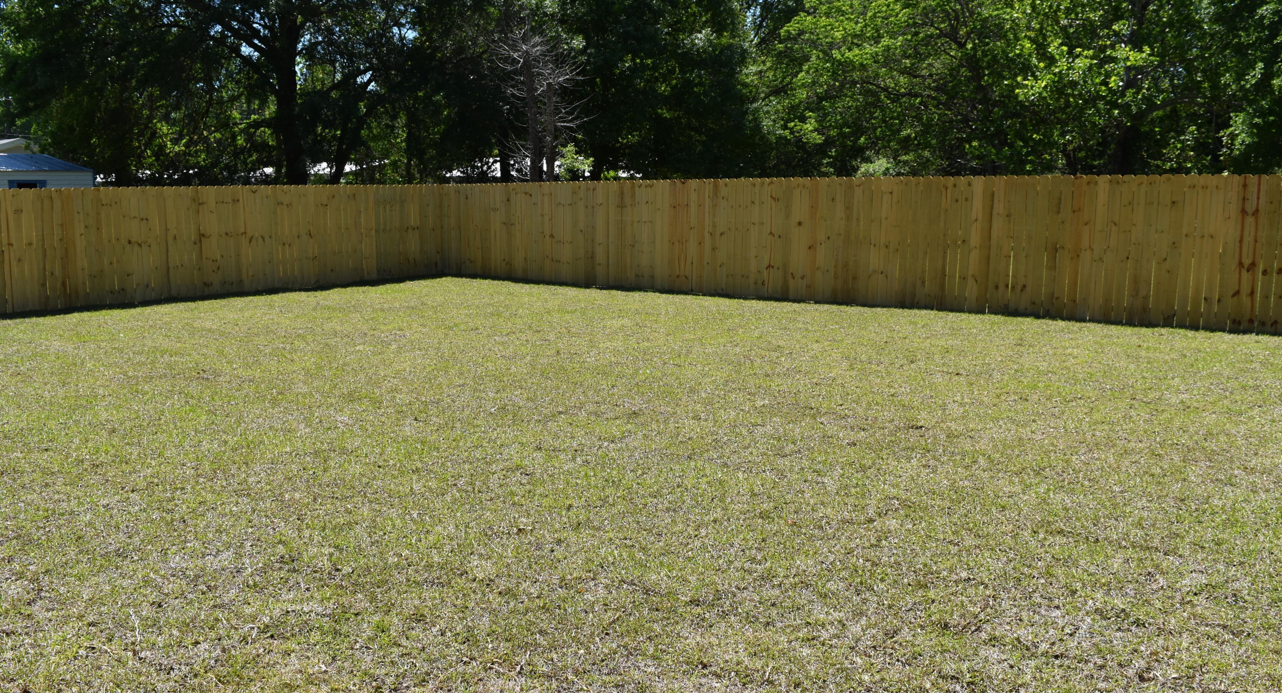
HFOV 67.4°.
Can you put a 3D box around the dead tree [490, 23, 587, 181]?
[{"bbox_3d":[-2.588,-5.254,24.469,2.480,5.840,2.310,0,9,0],"label":"dead tree"}]

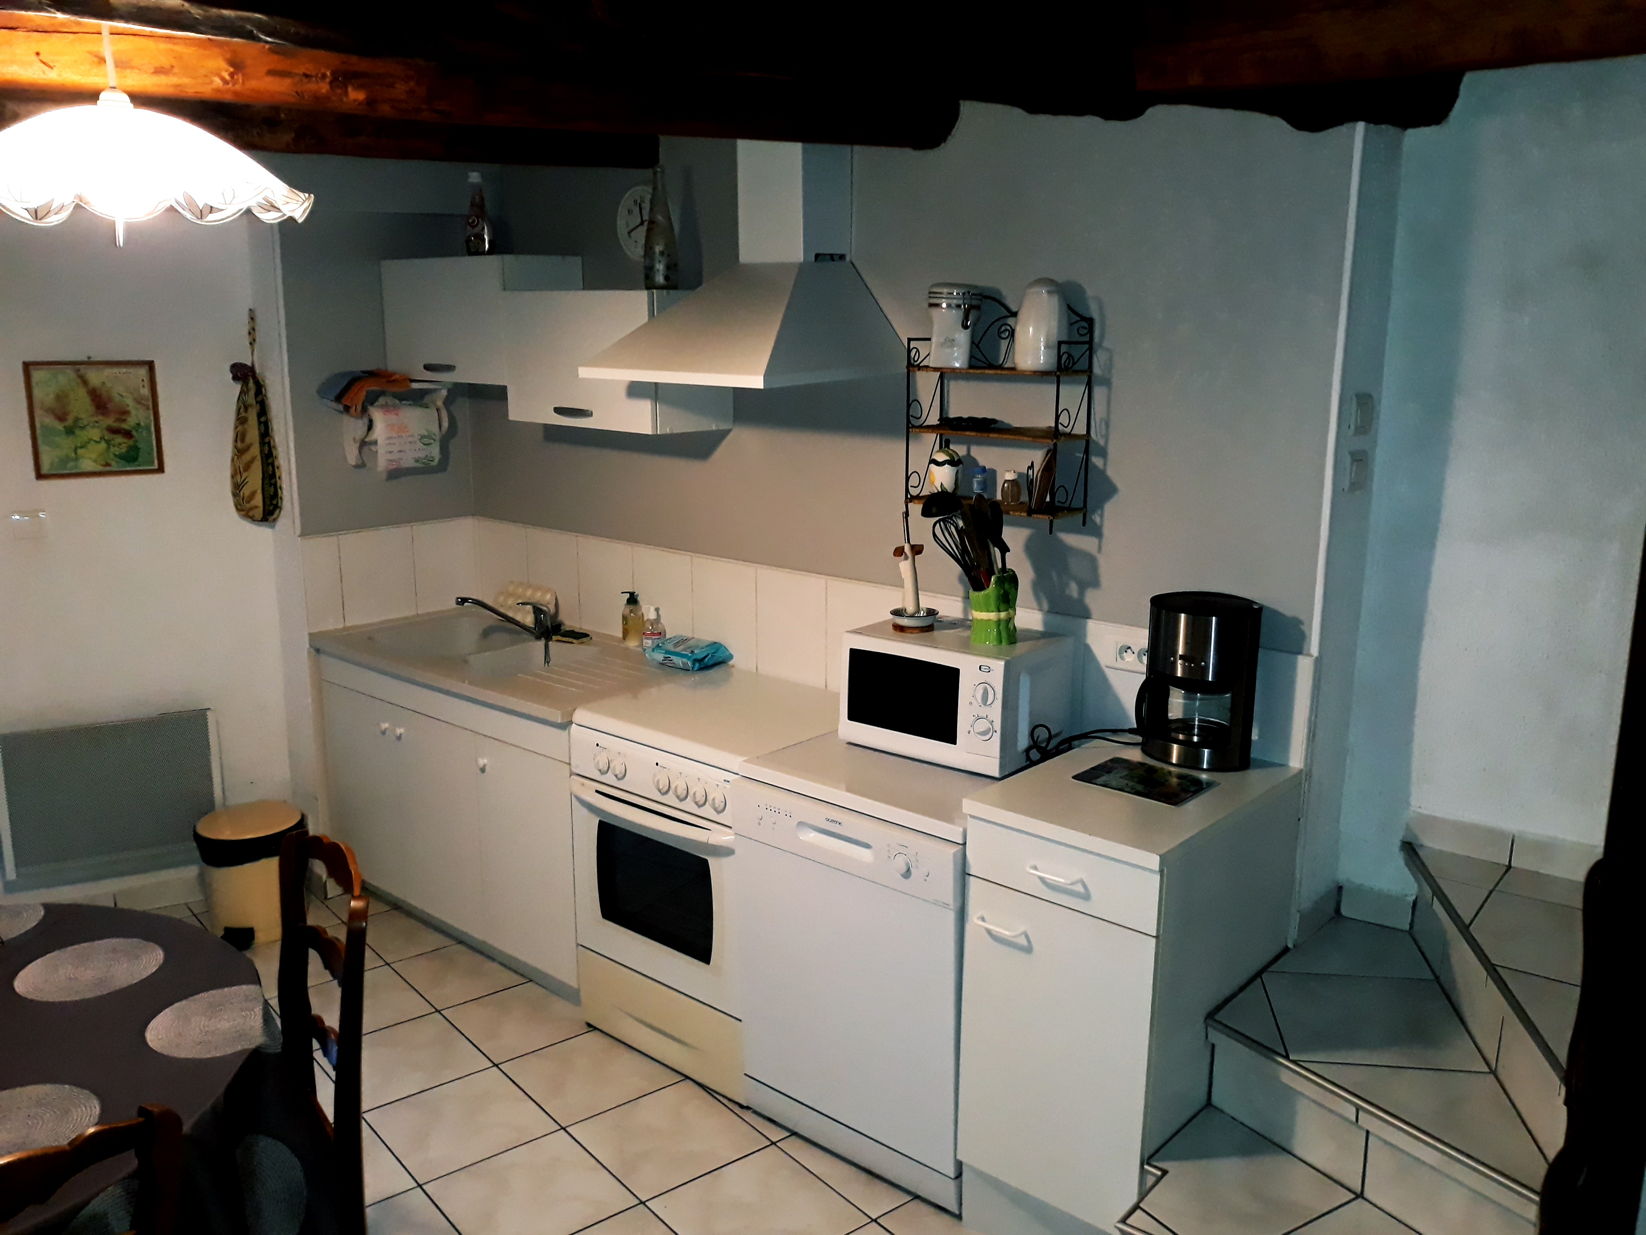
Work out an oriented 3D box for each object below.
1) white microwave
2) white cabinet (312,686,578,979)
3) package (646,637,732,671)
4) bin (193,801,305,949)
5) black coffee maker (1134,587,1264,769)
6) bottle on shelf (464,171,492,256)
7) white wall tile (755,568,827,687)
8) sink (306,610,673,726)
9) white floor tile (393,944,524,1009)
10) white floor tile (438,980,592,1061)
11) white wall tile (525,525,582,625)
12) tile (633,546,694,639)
[{"bbox_3d":[0.309,0.160,2.936,0.432,0.255,0.310,10,15,37],"label":"white microwave"},{"bbox_3d":[-0.913,0.547,3.891,1.215,0.655,0.575,11,16,40],"label":"white cabinet"},{"bbox_3d":[-0.383,0.107,3.654,0.216,0.049,0.130,11,15,39],"label":"package"},{"bbox_3d":[-1.676,0.756,3.780,0.293,0.342,0.309,-1,12,-6],"label":"bin"},{"bbox_3d":[0.774,0.128,2.636,0.237,0.334,0.173,11,15,39],"label":"black coffee maker"},{"bbox_3d":[-1.009,-1.184,3.768,0.076,0.234,0.076,11,16,40],"label":"bottle on shelf"},{"bbox_3d":[-0.083,0.028,3.477,0.253,0.285,0.010,11,16,40],"label":"white wall tile"},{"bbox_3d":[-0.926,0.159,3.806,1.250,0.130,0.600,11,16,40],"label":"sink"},{"bbox_3d":[-1.023,1.012,3.659,0.300,0.010,0.340,-9,15,-39],"label":"white floor tile"},{"bbox_3d":[-0.769,1.040,3.340,0.329,0.010,0.329,-9,16,-39],"label":"white floor tile"},{"bbox_3d":[-0.864,-0.125,4.131,0.257,0.285,0.010,11,16,40],"label":"white wall tile"},{"bbox_3d":[-0.470,-0.054,3.800,0.255,0.285,0.010,11,16,40],"label":"tile"}]

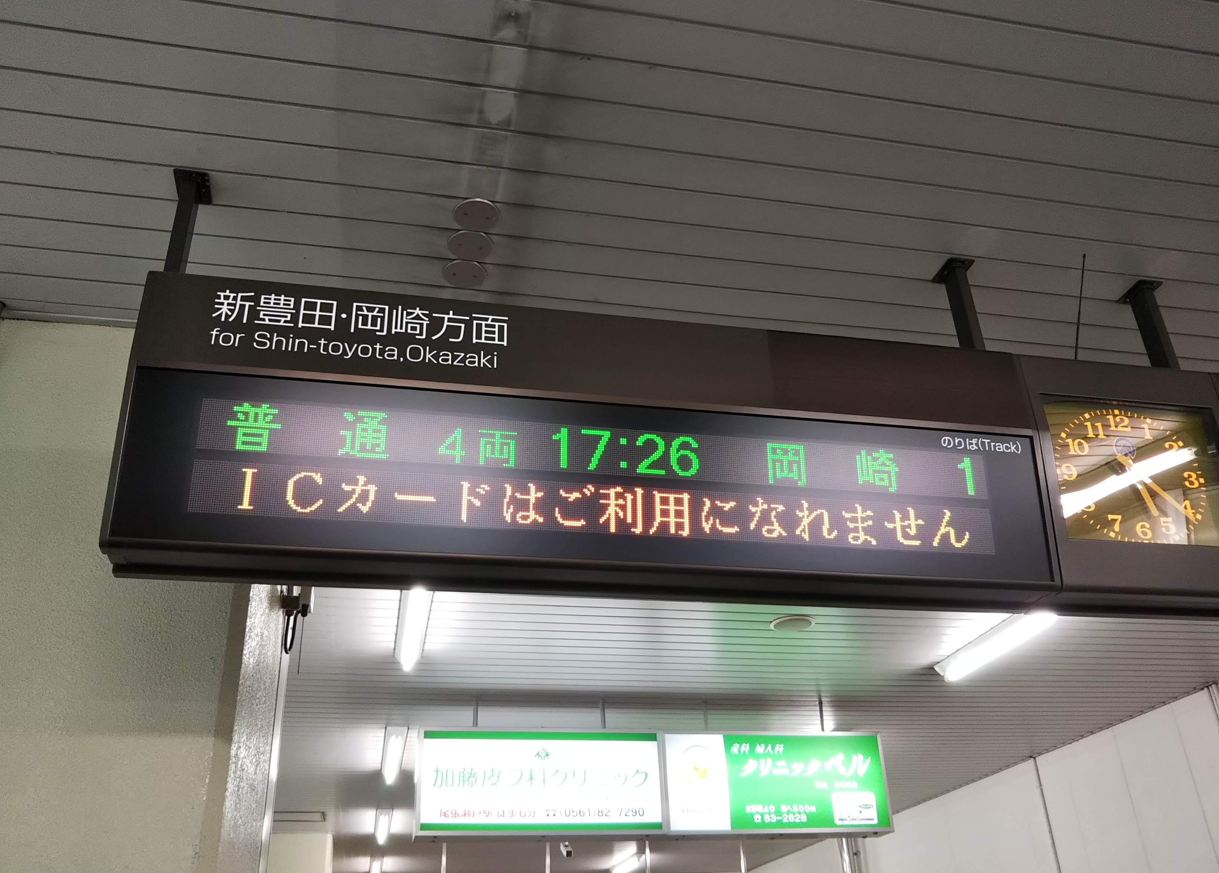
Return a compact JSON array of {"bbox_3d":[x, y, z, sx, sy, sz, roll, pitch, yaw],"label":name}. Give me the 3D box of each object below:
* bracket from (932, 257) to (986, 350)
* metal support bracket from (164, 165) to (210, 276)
[{"bbox_3d":[0.822,-0.281,2.458,0.064,0.262,0.090,4,-30,-12],"label":"bracket"},{"bbox_3d":[-0.846,-0.398,2.102,0.064,0.262,0.090,4,-30,-12],"label":"metal support bracket"}]

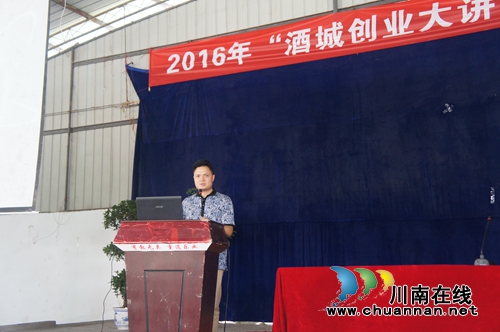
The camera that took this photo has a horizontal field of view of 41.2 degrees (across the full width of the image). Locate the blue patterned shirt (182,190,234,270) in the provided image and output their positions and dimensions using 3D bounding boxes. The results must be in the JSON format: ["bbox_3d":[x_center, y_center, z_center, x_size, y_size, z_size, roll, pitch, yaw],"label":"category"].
[{"bbox_3d":[-0.345,0.538,5.600,0.470,0.690,0.290,-4,-10,22],"label":"blue patterned shirt"}]

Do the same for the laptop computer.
[{"bbox_3d":[-0.660,0.384,5.309,0.380,0.235,0.330,-3,-9,16],"label":"laptop computer"}]

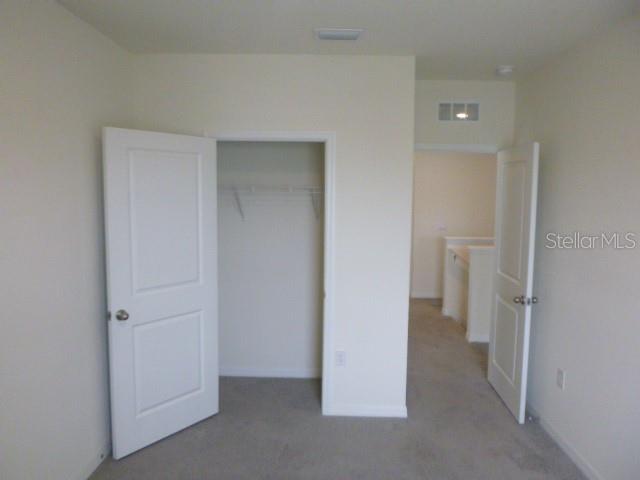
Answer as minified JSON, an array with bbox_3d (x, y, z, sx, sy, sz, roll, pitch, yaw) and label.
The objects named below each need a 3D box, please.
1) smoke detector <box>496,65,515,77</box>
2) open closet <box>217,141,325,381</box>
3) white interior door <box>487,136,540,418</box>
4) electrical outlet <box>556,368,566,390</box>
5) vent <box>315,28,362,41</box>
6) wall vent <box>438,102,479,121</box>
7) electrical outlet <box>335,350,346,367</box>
[{"bbox_3d":[1.411,-1.292,3.540,0.135,0.046,0.135,0,6,0],"label":"smoke detector"},{"bbox_3d":[-0.366,0.275,3.801,0.800,2.060,0.721,0,5,0],"label":"open closet"},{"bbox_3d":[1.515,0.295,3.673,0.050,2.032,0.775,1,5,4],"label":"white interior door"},{"bbox_3d":[1.672,0.968,3.212,0.015,0.118,0.074,0,5,0],"label":"electrical outlet"},{"bbox_3d":[0.116,-1.266,2.863,0.300,0.020,0.205,0,5,0],"label":"vent"},{"bbox_3d":[1.208,-1.119,4.024,0.375,0.172,0.020,0,5,0],"label":"wall vent"},{"bbox_3d":[0.158,0.898,3.486,0.073,0.117,0.015,0,5,0],"label":"electrical outlet"}]

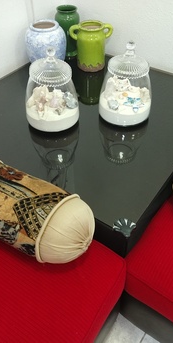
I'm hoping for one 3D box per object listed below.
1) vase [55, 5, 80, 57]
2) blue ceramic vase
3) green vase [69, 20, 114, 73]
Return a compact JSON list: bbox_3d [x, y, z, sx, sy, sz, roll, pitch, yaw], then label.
[{"bbox_3d":[-0.089,-0.689,1.562,0.120,0.215,0.120,-1,45,0],"label":"vase"},{"bbox_3d":[-0.186,-0.594,1.493,0.192,0.180,0.192,-1,45,0],"label":"blue ceramic vase"},{"bbox_3d":[0.025,-0.577,1.466,0.198,0.191,0.128,-5,45,-4],"label":"green vase"}]

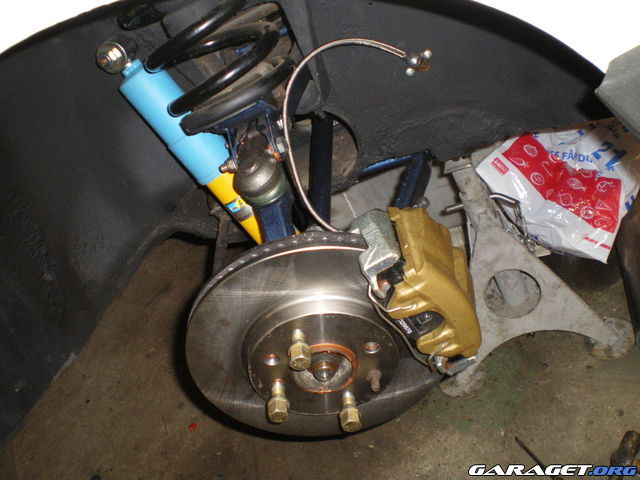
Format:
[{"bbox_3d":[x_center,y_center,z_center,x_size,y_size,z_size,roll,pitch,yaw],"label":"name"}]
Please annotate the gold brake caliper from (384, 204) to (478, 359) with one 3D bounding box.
[{"bbox_3d":[0.109,0.043,0.722,0.072,0.105,0.132,-28,34,17],"label":"gold brake caliper"}]

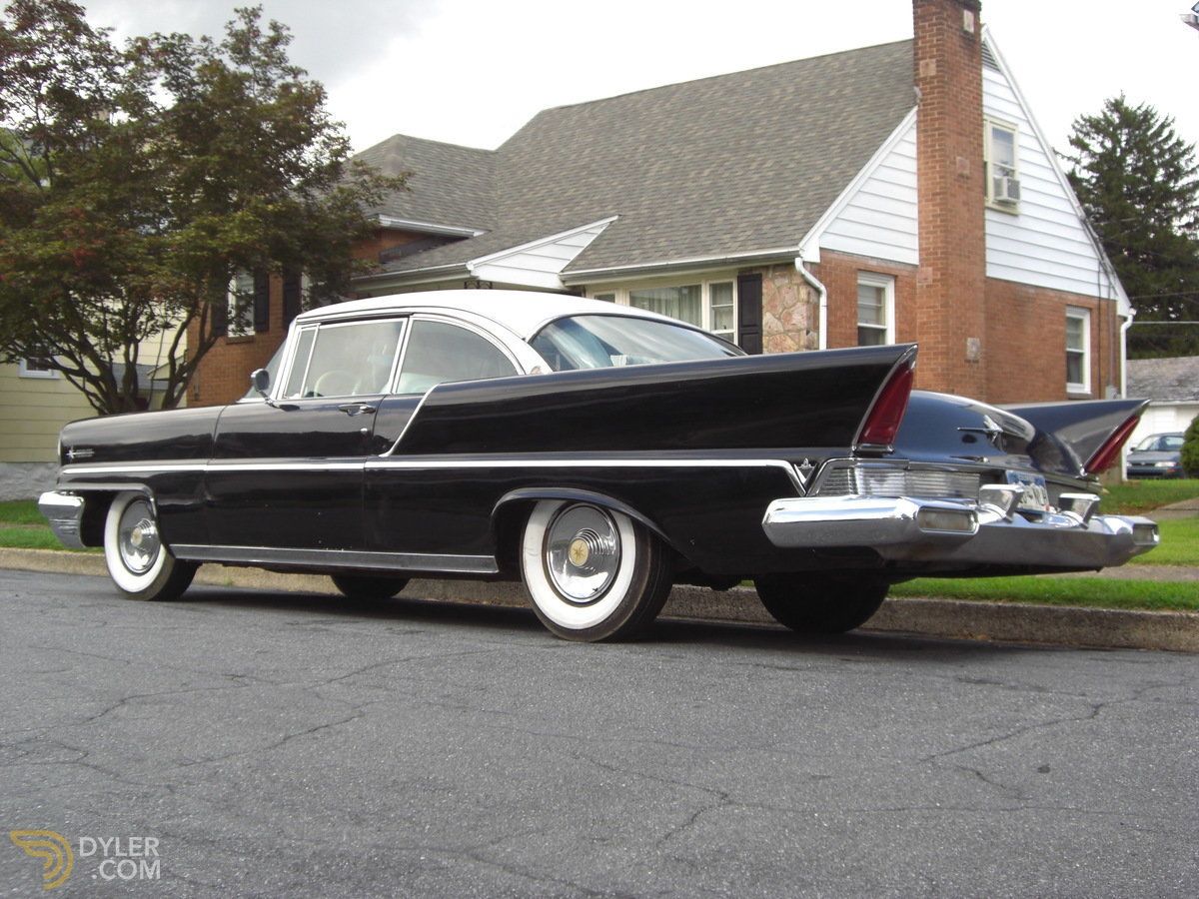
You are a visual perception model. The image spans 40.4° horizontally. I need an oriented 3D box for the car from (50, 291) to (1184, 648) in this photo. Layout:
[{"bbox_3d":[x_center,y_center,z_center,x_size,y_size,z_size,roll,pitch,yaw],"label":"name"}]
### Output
[{"bbox_3d":[-0.373,0.075,7.994,5.700,1.530,2.040,-1,-5,41],"label":"car"}]

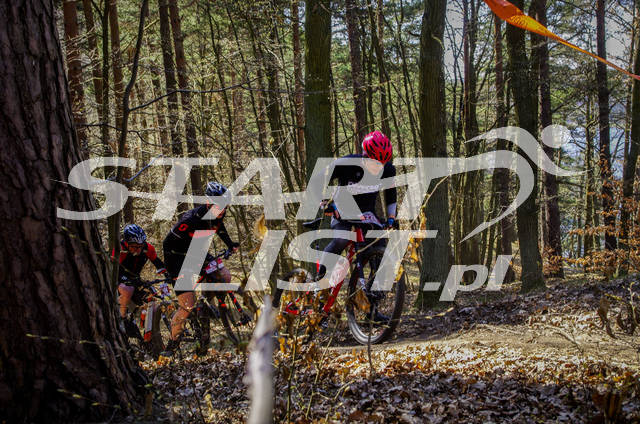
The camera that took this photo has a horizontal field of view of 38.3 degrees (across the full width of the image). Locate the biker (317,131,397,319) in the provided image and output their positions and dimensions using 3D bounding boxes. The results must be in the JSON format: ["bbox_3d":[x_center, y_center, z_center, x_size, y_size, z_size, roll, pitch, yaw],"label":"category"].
[{"bbox_3d":[0.277,0.098,7.200,0.620,1.480,0.750,-6,6,-33],"label":"biker"}]

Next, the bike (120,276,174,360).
[{"bbox_3d":[-1.900,1.160,9.420,0.700,1.060,1.800,-2,-4,-34],"label":"bike"}]

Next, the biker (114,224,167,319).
[{"bbox_3d":[-1.970,0.730,9.500,0.660,1.240,0.880,-2,1,-34],"label":"biker"}]

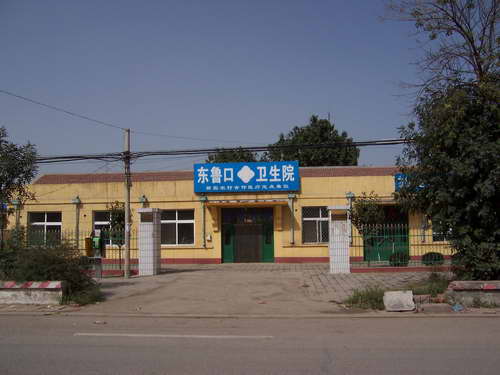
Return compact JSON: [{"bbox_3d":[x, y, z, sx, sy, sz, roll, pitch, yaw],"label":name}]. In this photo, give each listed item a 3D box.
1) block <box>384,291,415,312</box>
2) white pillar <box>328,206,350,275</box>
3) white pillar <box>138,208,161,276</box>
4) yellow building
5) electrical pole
[{"bbox_3d":[3.094,2.359,9.927,0.570,0.360,0.420,-1,-5,6],"label":"block"},{"bbox_3d":[3.326,1.963,17.872,0.700,2.520,0.640,-1,-5,8],"label":"white pillar"},{"bbox_3d":[-3.734,2.044,17.983,0.620,2.520,0.620,-1,-5,9],"label":"white pillar"},{"bbox_3d":[-1.058,1.689,27.083,22.721,4.750,7.000,-1,-5,6],"label":"yellow building"},{"bbox_3d":[-4.411,0.497,17.320,0.200,5.500,0.200,-2,-5,6],"label":"electrical pole"}]

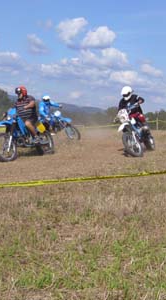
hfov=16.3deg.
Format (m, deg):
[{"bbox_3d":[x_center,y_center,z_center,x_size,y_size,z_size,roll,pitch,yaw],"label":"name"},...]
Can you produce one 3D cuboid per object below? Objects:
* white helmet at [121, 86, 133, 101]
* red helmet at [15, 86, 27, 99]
[{"bbox_3d":[1.076,-1.369,14.000,0.260,0.300,0.330,-8,12,20],"label":"white helmet"},{"bbox_3d":[-1.488,-1.391,13.980,0.310,0.270,0.250,-9,9,-36],"label":"red helmet"}]

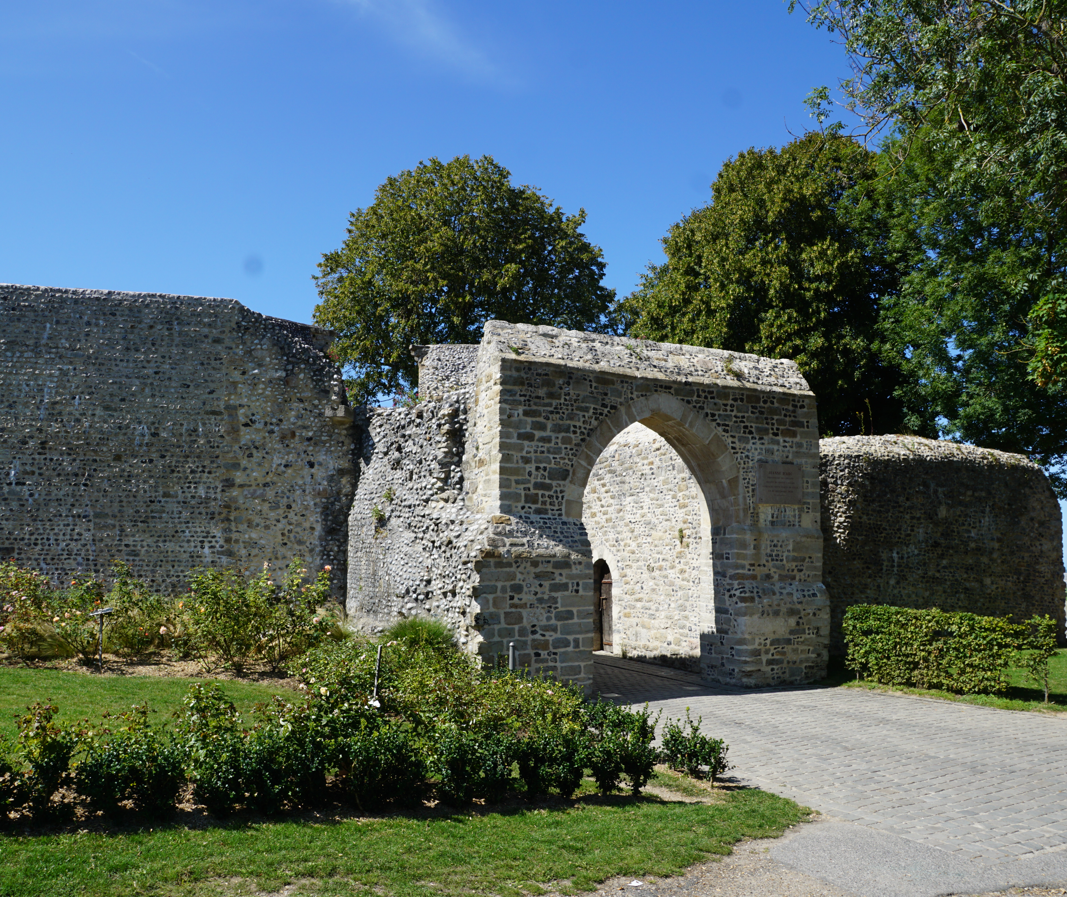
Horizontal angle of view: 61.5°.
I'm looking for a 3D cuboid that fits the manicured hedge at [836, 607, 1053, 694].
[{"bbox_3d":[5.798,2.880,12.751,0.550,1.120,3.000,5,-10,-35],"label":"manicured hedge"}]

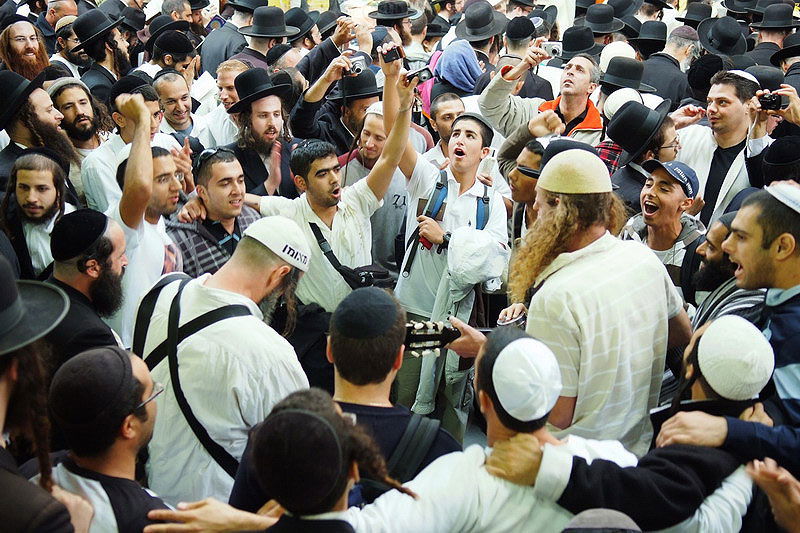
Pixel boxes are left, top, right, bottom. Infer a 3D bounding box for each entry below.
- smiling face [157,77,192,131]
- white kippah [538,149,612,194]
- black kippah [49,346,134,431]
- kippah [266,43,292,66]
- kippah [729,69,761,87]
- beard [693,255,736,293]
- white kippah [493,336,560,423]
[{"bbox_3d":[-0.961,-0.695,4.450,0.150,0.210,0.140,-23,32,-35],"label":"smiling face"},{"bbox_3d":[0.449,-0.251,2.670,0.180,0.100,0.195,0,20,0],"label":"white kippah"},{"bbox_3d":[-0.628,0.250,2.120,0.170,0.105,0.165,-38,38,-23],"label":"black kippah"},{"bbox_3d":[-0.617,-1.086,5.350,0.160,0.075,0.160,-25,21,11],"label":"kippah"},{"bbox_3d":[1.361,-0.732,4.100,0.145,0.055,0.145,20,6,41],"label":"kippah"},{"bbox_3d":[0.873,0.022,2.900,0.120,0.120,0.140,0,22,0],"label":"beard"},{"bbox_3d":[0.250,0.224,2.050,0.165,0.165,0.070,-8,-8,-26],"label":"white kippah"}]

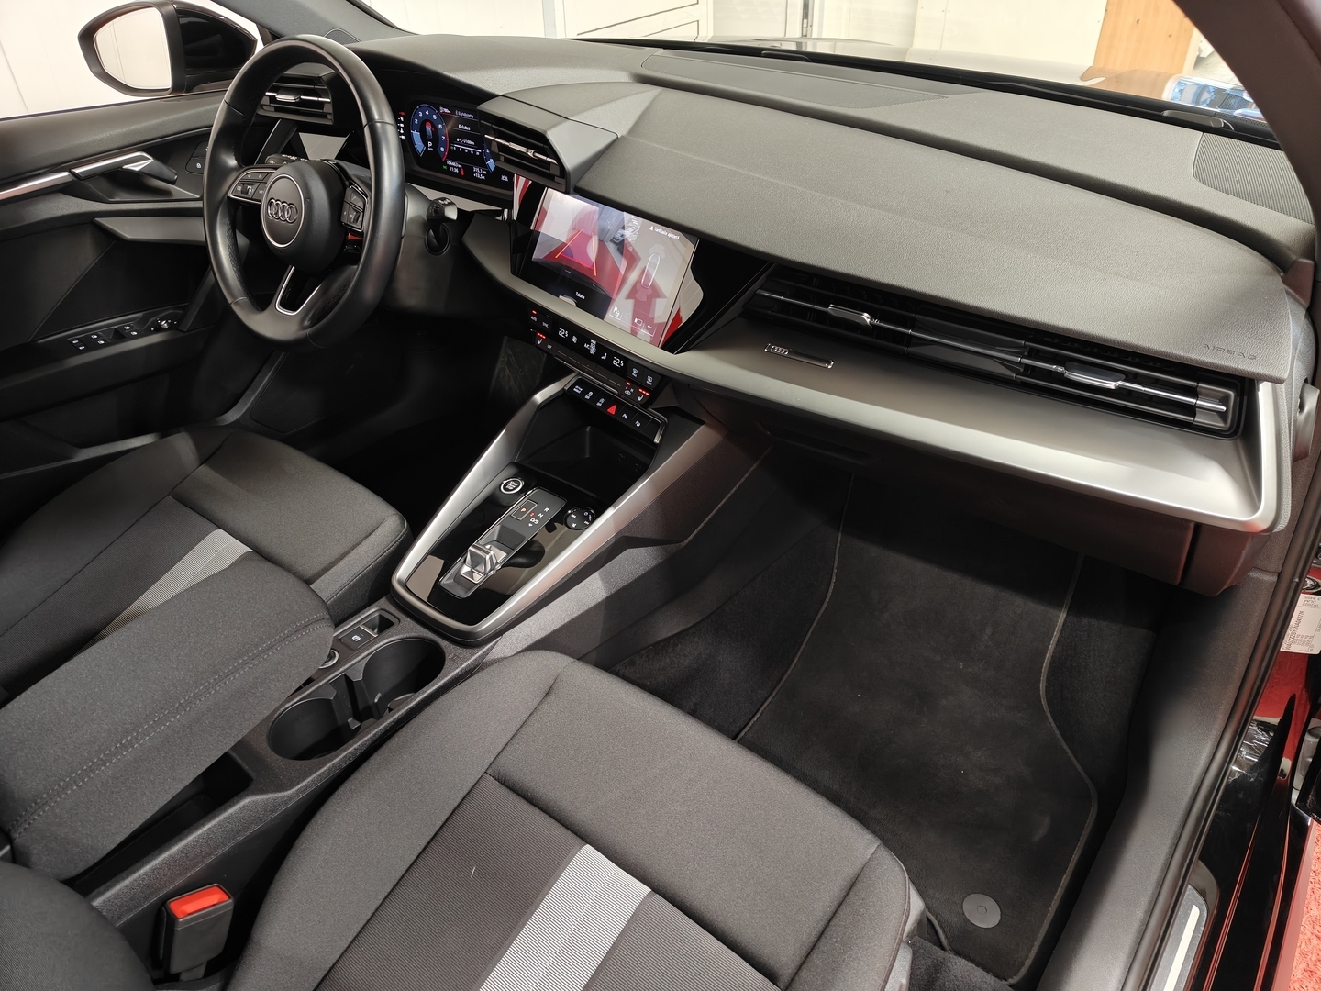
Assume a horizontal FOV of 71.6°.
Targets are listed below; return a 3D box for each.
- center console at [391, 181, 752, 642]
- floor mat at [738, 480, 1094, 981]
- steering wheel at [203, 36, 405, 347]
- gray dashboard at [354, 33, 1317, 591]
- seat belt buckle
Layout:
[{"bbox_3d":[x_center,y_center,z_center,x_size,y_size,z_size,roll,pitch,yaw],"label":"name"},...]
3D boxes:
[{"bbox_3d":[-0.136,-0.092,1.076,0.310,0.420,0.440,22,40,31],"label":"center console"},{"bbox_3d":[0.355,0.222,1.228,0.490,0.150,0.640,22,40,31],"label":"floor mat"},{"bbox_3d":[-0.440,-0.366,1.131,0.370,0.365,0.100,21,17,30],"label":"steering wheel"},{"bbox_3d":[0.053,-0.343,1.145,1.360,0.390,0.410,22,40,31],"label":"gray dashboard"},{"bbox_3d":[-0.383,0.356,0.745,0.028,0.063,0.045,24,14,35],"label":"seat belt buckle"}]

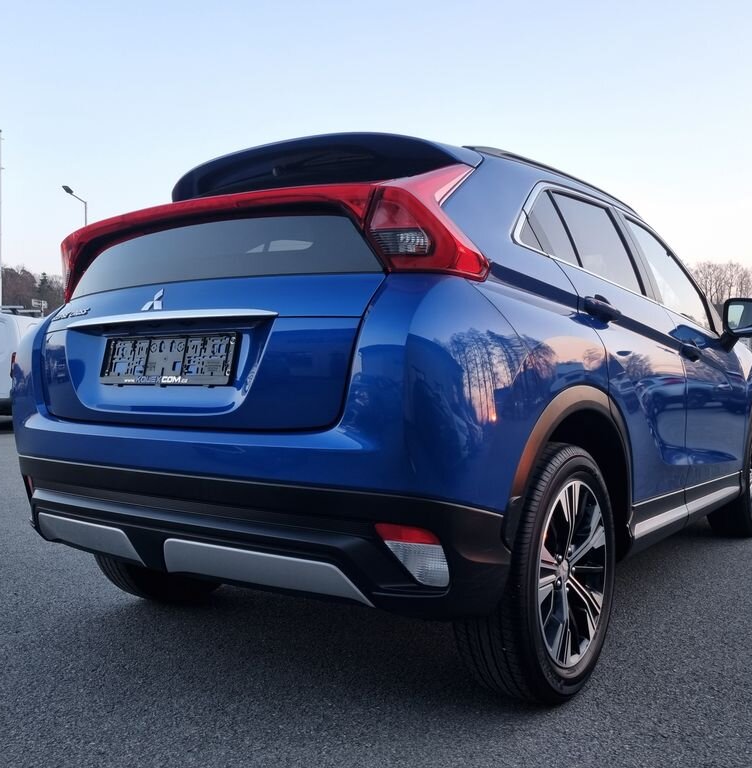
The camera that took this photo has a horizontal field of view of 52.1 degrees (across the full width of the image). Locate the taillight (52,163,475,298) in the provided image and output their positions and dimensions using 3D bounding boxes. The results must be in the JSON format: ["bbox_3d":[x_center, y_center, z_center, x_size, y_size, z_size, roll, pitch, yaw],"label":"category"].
[{"bbox_3d":[-0.380,-0.421,2.257,1.570,0.350,0.490,1,1,36],"label":"taillight"}]

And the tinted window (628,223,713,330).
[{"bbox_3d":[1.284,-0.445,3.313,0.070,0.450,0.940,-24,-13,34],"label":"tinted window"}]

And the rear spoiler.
[{"bbox_3d":[-0.238,-0.677,2.450,1.190,0.180,0.310,1,1,36],"label":"rear spoiler"}]

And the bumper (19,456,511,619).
[{"bbox_3d":[-0.513,0.383,2.086,1.770,0.350,0.380,1,1,36],"label":"bumper"}]

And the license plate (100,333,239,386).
[{"bbox_3d":[-0.556,-0.062,2.019,0.530,0.135,0.020,1,-9,36],"label":"license plate"}]

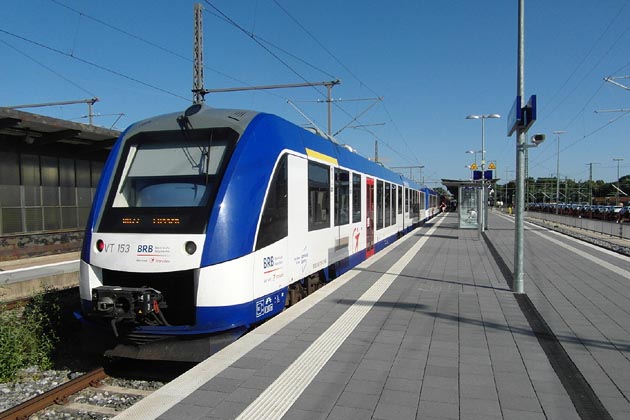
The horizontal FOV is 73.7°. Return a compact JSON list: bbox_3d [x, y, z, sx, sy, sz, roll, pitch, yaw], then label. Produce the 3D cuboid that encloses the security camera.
[{"bbox_3d":[3.775,-1.186,7.100,0.180,0.130,0.320,0,6,19],"label":"security camera"}]

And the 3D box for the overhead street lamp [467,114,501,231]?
[{"bbox_3d":[8.429,-1.901,20.938,1.620,5.975,0.350,0,1,19],"label":"overhead street lamp"}]

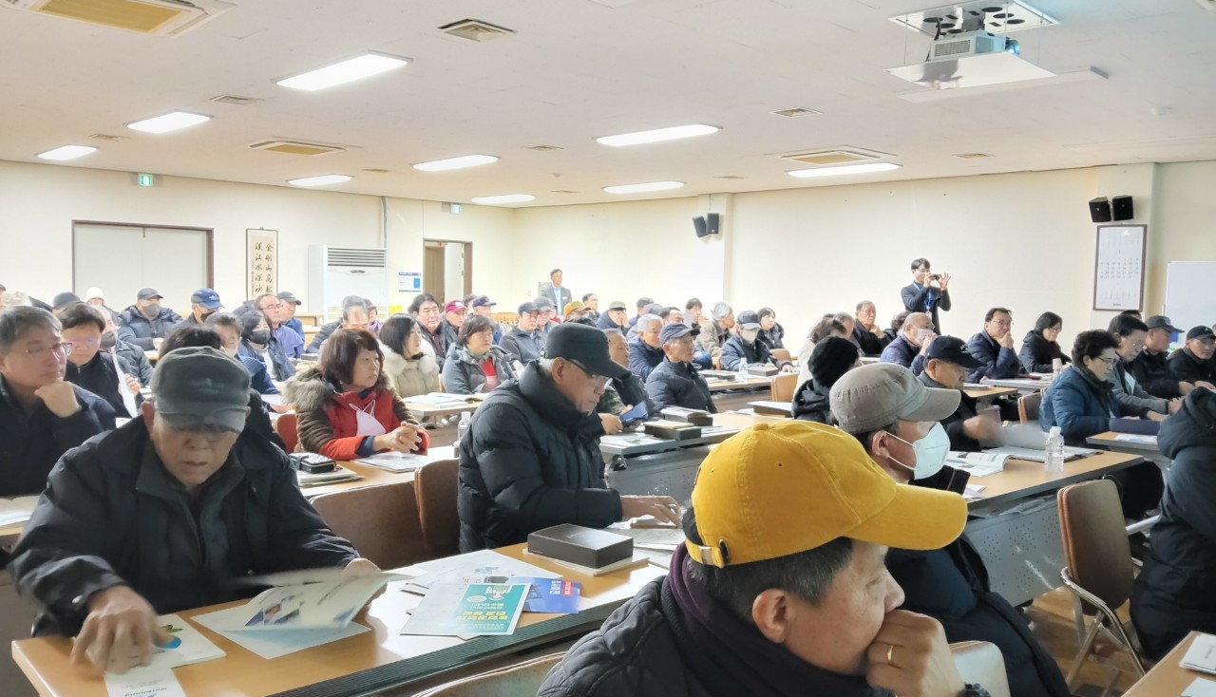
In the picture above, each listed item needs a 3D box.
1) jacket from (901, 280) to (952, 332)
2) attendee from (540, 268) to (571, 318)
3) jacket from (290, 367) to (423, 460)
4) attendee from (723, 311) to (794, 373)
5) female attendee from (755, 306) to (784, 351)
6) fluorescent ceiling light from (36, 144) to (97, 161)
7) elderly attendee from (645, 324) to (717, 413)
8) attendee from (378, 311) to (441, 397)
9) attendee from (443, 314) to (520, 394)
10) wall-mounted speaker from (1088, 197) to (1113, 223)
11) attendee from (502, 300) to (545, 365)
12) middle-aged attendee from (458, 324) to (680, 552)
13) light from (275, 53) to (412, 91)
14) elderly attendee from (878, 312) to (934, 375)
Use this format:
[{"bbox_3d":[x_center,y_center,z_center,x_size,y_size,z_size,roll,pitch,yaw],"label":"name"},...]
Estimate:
[{"bbox_3d":[3.199,-0.313,9.206,0.530,0.750,0.400,0,4,-27],"label":"jacket"},{"bbox_3d":[-0.821,-0.465,14.530,0.520,1.660,0.310,-1,4,-25],"label":"attendee"},{"bbox_3d":[-1.000,0.374,3.681,0.530,0.590,0.470,-3,6,-44],"label":"jacket"},{"bbox_3d":[1.265,0.293,7.434,0.600,1.200,0.720,-3,5,-42],"label":"attendee"},{"bbox_3d":[1.800,0.160,9.526,0.720,1.190,0.480,5,5,43],"label":"female attendee"},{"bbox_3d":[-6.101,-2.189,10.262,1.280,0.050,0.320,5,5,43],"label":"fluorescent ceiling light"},{"bbox_3d":[0.466,0.453,4.986,0.490,1.191,0.720,-2,5,-39],"label":"elderly attendee"},{"bbox_3d":[-1.109,0.390,5.449,0.700,1.210,0.500,4,5,38],"label":"attendee"},{"bbox_3d":[-0.761,0.396,5.393,0.520,1.176,0.720,-2,5,-44],"label":"attendee"},{"bbox_3d":[5.340,-1.496,9.882,0.180,0.240,0.195,-31,22,-33],"label":"wall-mounted speaker"},{"bbox_3d":[-0.599,0.232,7.496,0.510,1.232,0.740,-2,5,-39],"label":"attendee"},{"bbox_3d":[-0.125,0.566,2.704,0.720,1.270,0.580,4,5,34],"label":"middle-aged attendee"},{"bbox_3d":[-1.759,-1.792,5.951,0.320,0.030,1.280,-2,5,-44],"label":"light"},{"bbox_3d":[2.180,0.364,6.324,0.510,1.237,0.730,-2,5,-39],"label":"elderly attendee"}]

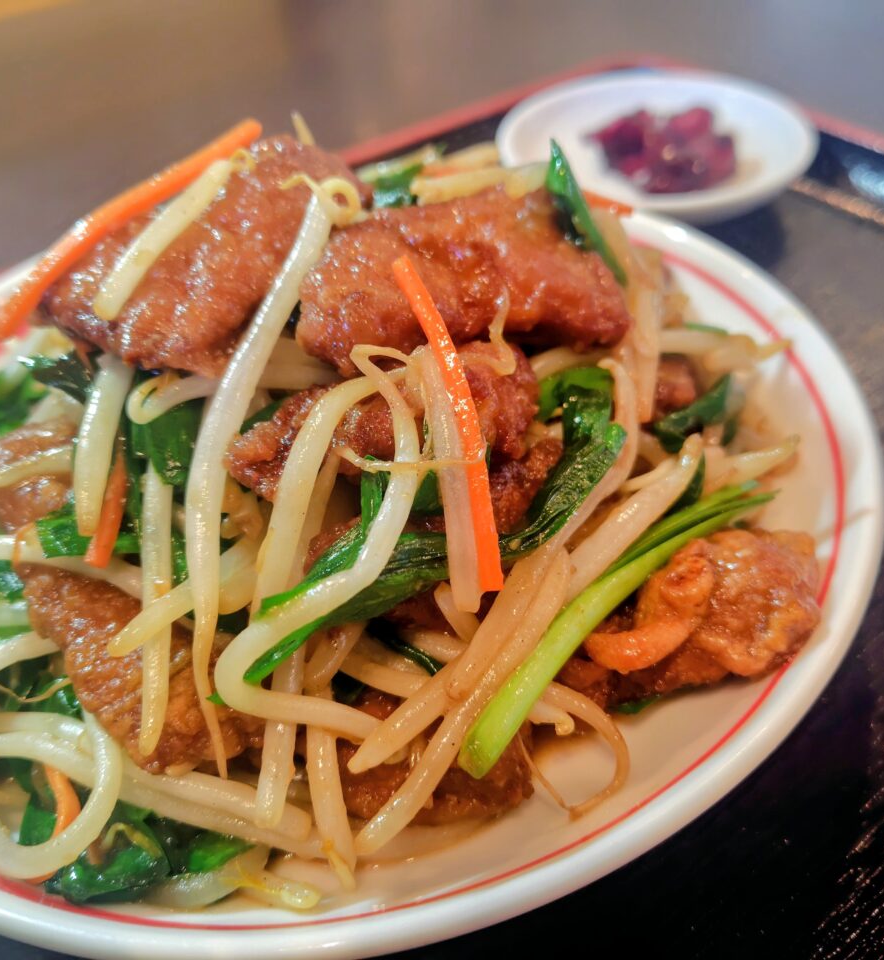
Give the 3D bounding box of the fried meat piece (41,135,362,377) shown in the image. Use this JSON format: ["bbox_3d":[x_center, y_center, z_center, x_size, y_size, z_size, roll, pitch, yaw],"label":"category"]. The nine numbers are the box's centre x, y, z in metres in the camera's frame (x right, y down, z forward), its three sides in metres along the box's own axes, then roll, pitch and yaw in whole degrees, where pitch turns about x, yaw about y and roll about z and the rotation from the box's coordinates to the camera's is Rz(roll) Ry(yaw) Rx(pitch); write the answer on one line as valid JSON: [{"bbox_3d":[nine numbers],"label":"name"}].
[{"bbox_3d":[-0.049,-0.046,0.175,0.040,0.017,0.054,30,67,26],"label":"fried meat piece"}]

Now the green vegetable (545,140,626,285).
[{"bbox_3d":[0.030,-0.055,0.174,0.007,0.008,0.035,-19,68,-5],"label":"green vegetable"}]

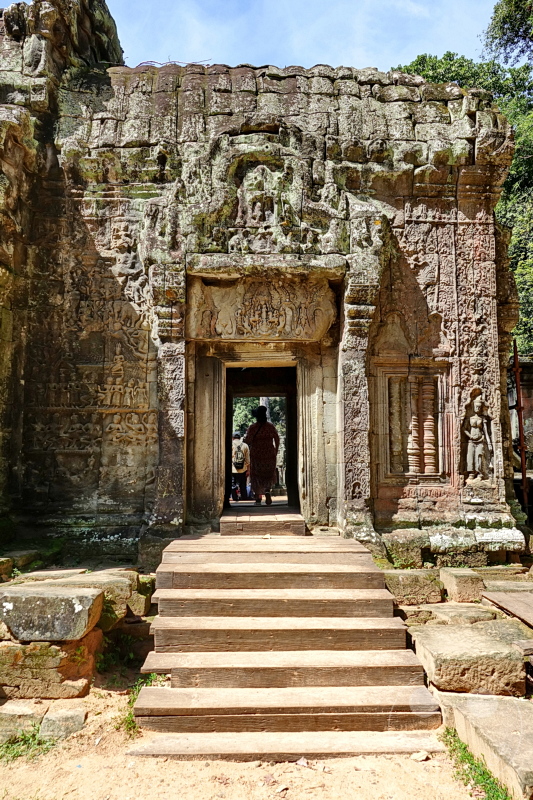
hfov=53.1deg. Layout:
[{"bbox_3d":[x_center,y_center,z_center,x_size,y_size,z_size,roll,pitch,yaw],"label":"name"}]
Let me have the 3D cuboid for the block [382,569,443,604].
[{"bbox_3d":[1.245,1.612,4.678,0.520,0.260,0.340,0,-7,-1],"label":"block"}]

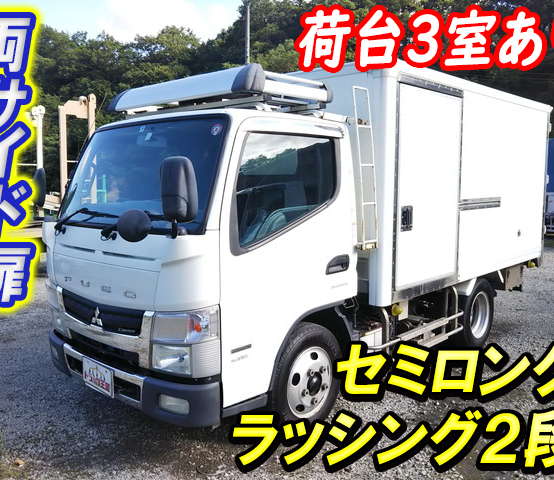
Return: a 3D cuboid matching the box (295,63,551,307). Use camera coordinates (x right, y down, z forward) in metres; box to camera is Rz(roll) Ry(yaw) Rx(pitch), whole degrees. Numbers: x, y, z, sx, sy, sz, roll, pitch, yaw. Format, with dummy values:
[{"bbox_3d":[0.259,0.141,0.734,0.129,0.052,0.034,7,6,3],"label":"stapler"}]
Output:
[{"bbox_3d":[1.143,-0.555,5.436,1.840,1.648,3.255,6,8,43],"label":"box"}]

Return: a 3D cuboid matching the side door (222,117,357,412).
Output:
[{"bbox_3d":[0.063,0.081,3.199,0.160,1.480,1.160,6,8,43],"label":"side door"}]

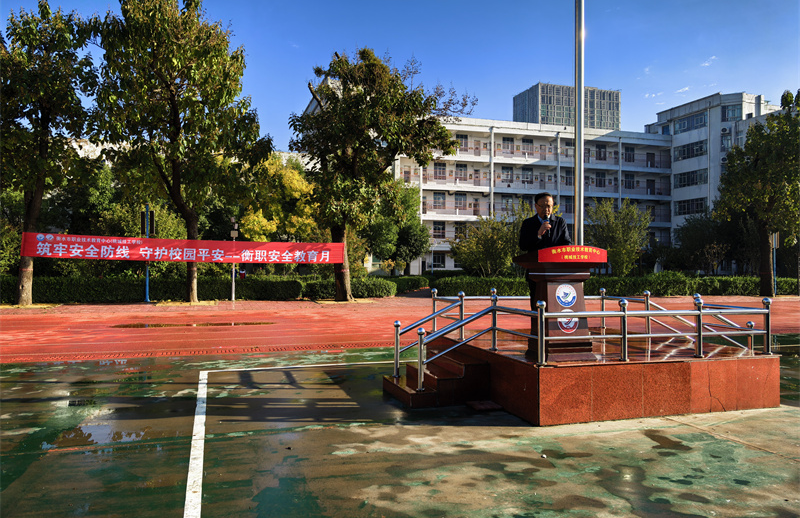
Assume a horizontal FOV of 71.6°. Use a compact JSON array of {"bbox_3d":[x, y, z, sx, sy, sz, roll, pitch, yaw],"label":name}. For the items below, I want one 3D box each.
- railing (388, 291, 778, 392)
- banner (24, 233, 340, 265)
[{"bbox_3d":[2.293,0.937,7.047,4.698,1.028,2.879,1,-1,-18],"label":"railing"},{"bbox_3d":[-8.254,-0.340,22.349,12.165,0.980,0.100,1,-1,-16],"label":"banner"}]

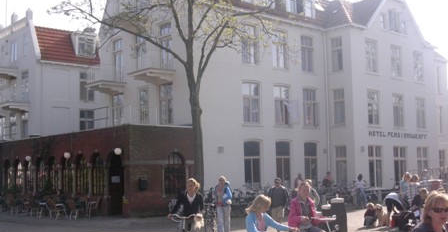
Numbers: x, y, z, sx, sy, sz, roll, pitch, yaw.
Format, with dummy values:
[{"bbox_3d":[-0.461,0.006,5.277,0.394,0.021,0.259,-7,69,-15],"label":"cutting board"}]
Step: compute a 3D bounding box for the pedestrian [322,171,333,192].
[{"bbox_3d":[5.171,3.600,28.923,0.520,1.680,0.450,0,-5,-12],"label":"pedestrian"}]

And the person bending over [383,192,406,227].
[{"bbox_3d":[5.433,2.969,18.654,0.580,1.120,0.720,-5,-7,33],"label":"person bending over"}]

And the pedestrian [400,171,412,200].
[{"bbox_3d":[6.049,2.692,19.224,0.500,1.660,0.380,1,-6,-20],"label":"pedestrian"}]

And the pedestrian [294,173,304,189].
[{"bbox_3d":[3.893,3.788,29.718,0.500,1.700,0.350,-2,-6,6],"label":"pedestrian"}]

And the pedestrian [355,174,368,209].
[{"bbox_3d":[6.391,3.499,26.927,0.550,1.600,0.450,-2,-5,6],"label":"pedestrian"}]

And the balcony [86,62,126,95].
[{"bbox_3d":[-6.804,-2.147,33.618,1.580,1.500,1.900,4,-7,-41],"label":"balcony"}]

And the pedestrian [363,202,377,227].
[{"bbox_3d":[4.821,3.244,19.375,0.420,0.770,0.500,3,-7,-39],"label":"pedestrian"}]

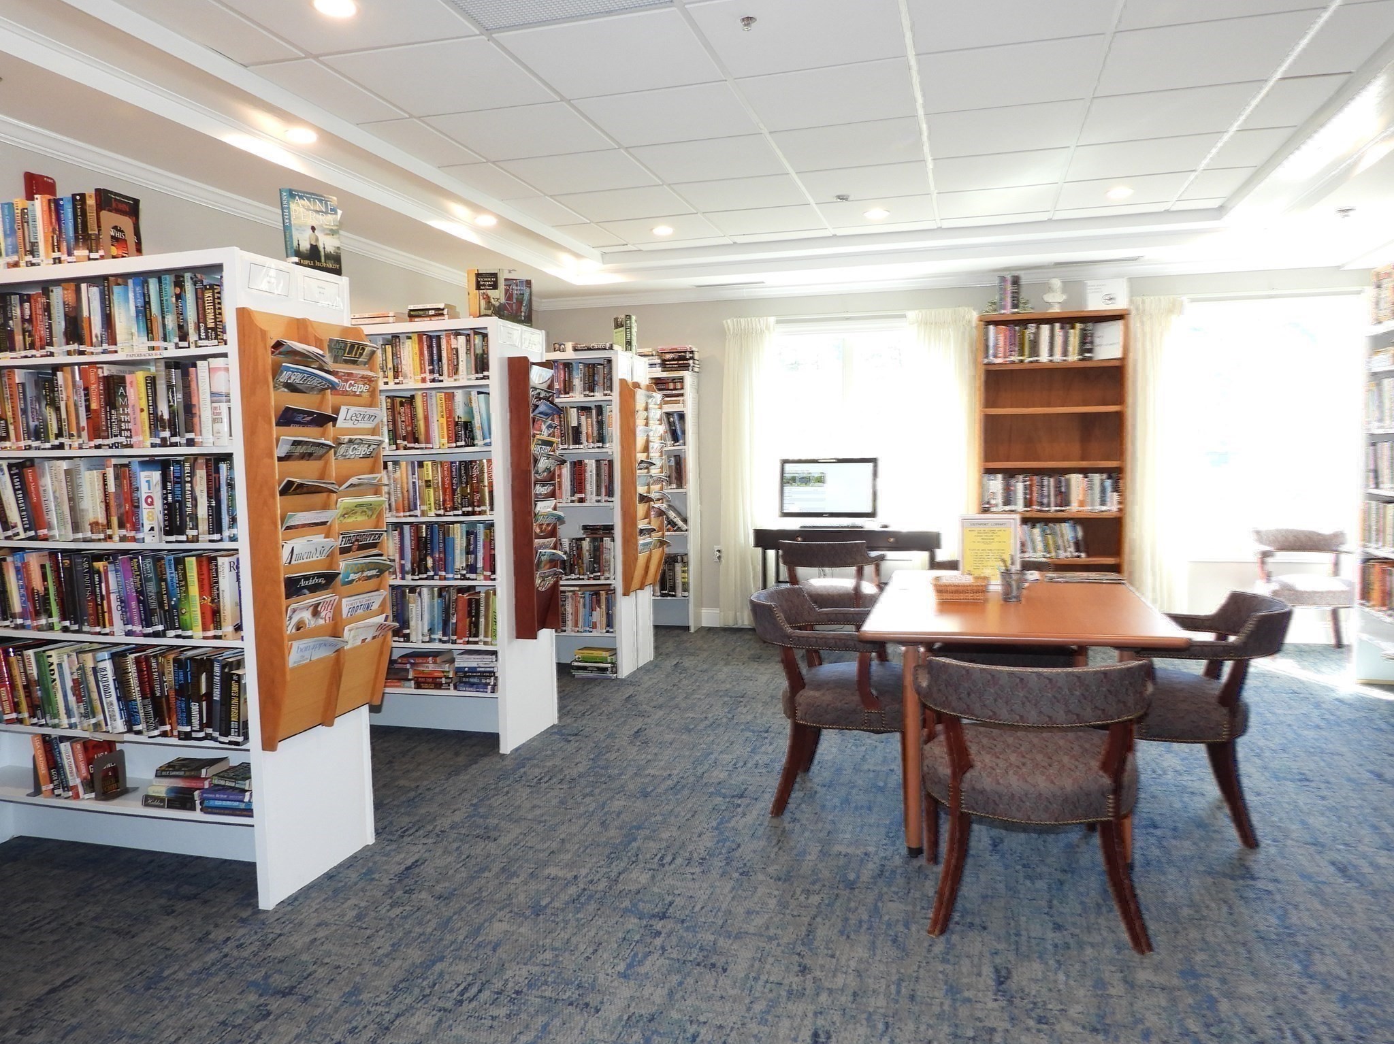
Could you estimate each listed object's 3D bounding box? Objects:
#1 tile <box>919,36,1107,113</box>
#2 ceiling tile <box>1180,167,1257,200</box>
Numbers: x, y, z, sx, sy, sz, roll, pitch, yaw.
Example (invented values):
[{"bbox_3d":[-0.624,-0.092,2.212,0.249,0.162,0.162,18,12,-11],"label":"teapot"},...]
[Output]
[{"bbox_3d":[1.073,-1.550,3.360,0.597,0.020,0.597,0,5,16],"label":"tile"},{"bbox_3d":[2.578,-1.694,4.831,0.245,0.020,0.600,0,5,16],"label":"ceiling tile"}]

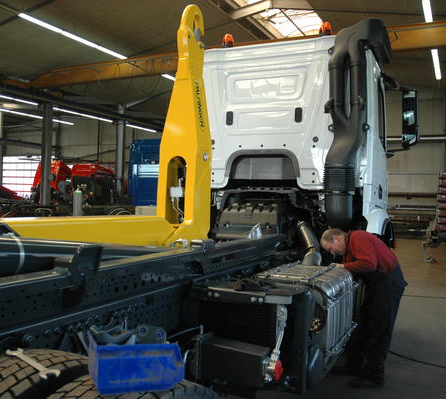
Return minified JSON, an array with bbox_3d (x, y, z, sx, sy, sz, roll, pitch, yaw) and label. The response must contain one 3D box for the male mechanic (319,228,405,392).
[{"bbox_3d":[1.265,0.955,4.050,0.760,1.390,0.560,1,0,16],"label":"male mechanic"}]

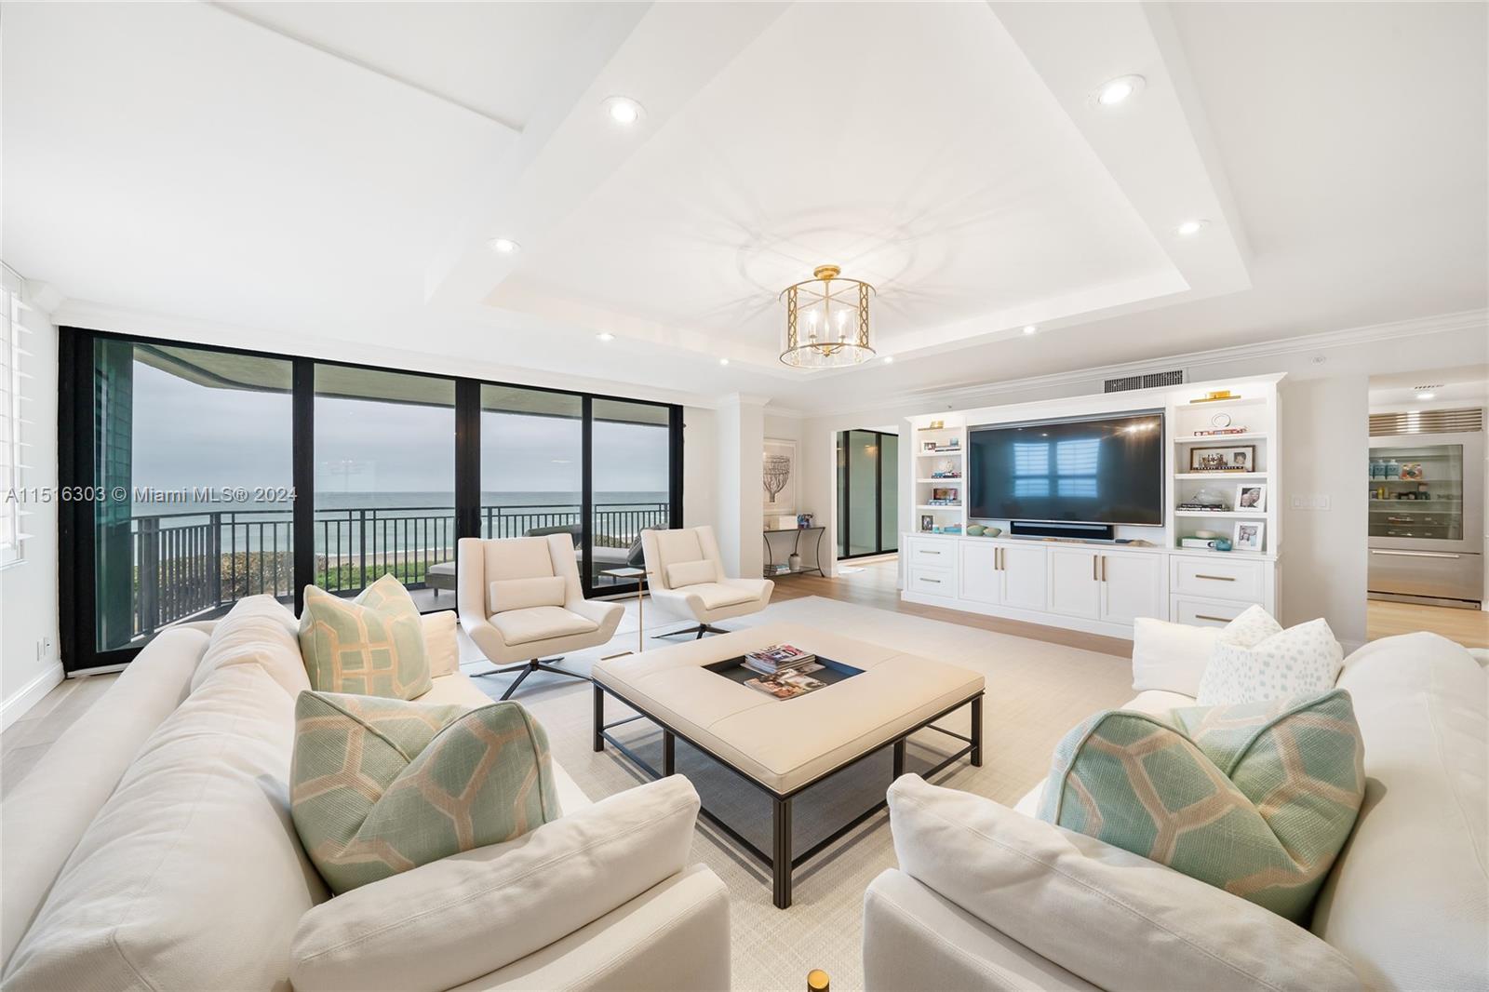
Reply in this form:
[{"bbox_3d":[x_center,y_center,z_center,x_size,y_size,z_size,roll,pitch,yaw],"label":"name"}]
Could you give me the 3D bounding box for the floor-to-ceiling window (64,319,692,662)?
[{"bbox_3d":[-2.799,0.029,5.084,5.030,2.410,0.150,0,1,-40],"label":"floor-to-ceiling window"}]

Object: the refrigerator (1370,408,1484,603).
[{"bbox_3d":[7.887,0.159,5.909,0.640,2.130,0.920,0,1,-42],"label":"refrigerator"}]

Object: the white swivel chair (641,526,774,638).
[{"bbox_3d":[-0.360,0.774,4.386,0.930,0.930,0.820,0,1,-43],"label":"white swivel chair"}]

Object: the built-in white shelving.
[{"bbox_3d":[3.075,0.166,4.908,0.560,2.140,3.030,0,1,-42],"label":"built-in white shelving"}]

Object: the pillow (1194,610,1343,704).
[{"bbox_3d":[2.033,0.648,1.925,0.180,0.440,0.450,17,-8,-29],"label":"pillow"}]

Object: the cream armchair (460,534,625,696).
[{"bbox_3d":[-1.430,0.779,3.416,0.930,0.935,0.830,0,1,-40],"label":"cream armchair"}]

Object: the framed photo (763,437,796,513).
[{"bbox_3d":[0.459,-0.273,7.324,0.982,1.155,0.040,0,1,-40],"label":"framed photo"}]

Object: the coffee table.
[{"bbox_3d":[0.190,1.050,2.407,1.300,0.410,1.300,0,1,-41],"label":"coffee table"}]

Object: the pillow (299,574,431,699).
[{"bbox_3d":[-1.592,0.604,2.084,0.180,0.470,0.470,-18,-10,35],"label":"pillow"}]

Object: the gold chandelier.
[{"bbox_3d":[0.554,-1.237,3.311,0.630,0.607,0.630,0,0,0],"label":"gold chandelier"}]

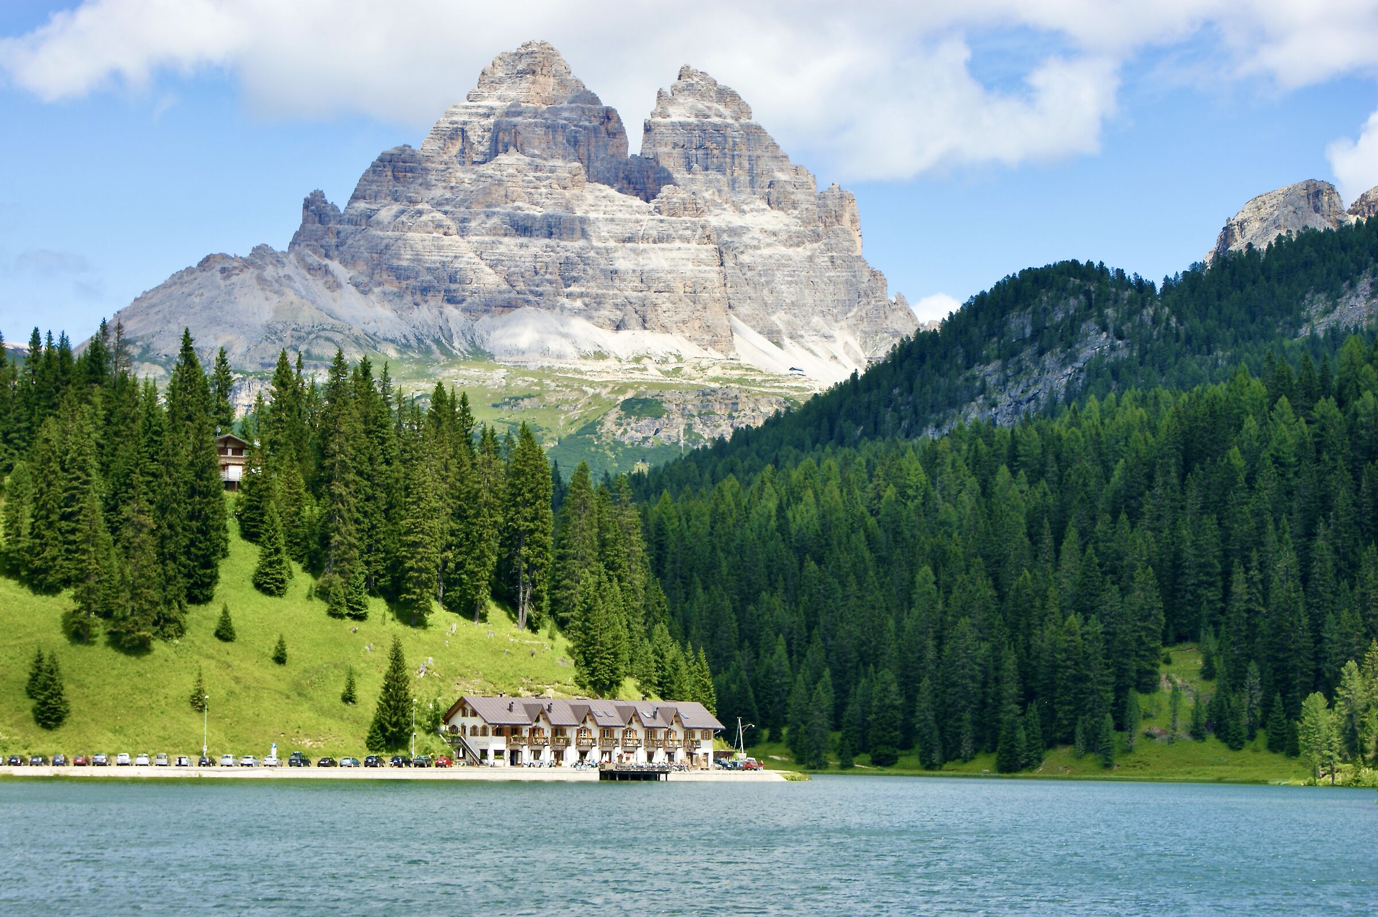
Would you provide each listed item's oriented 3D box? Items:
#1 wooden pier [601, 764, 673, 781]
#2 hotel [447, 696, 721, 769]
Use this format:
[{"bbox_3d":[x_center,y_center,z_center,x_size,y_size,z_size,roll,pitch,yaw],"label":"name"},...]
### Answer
[{"bbox_3d":[-7.377,43.437,432.970,8.800,2.150,4.200,4,-6,-33],"label":"wooden pier"},{"bbox_3d":[-14.807,39.289,447.643,39.562,9.644,12.601,4,-6,-34],"label":"hotel"}]

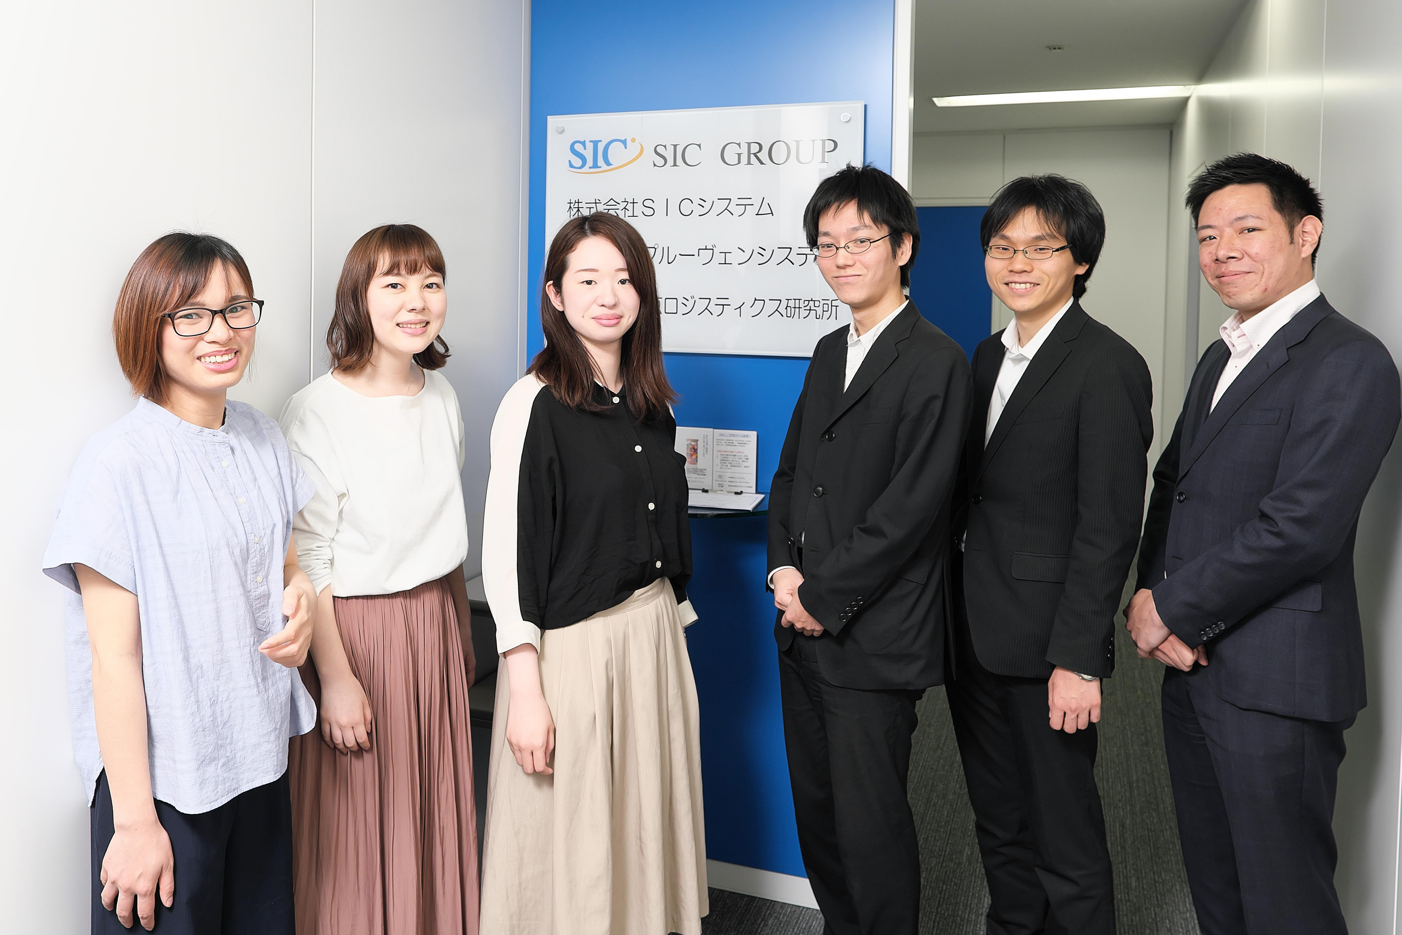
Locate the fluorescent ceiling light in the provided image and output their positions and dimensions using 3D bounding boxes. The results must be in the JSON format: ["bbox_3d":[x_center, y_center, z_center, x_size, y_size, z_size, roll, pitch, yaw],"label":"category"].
[{"bbox_3d":[1.800,-1.869,4.677,1.220,0.060,0.180,3,4,17],"label":"fluorescent ceiling light"}]

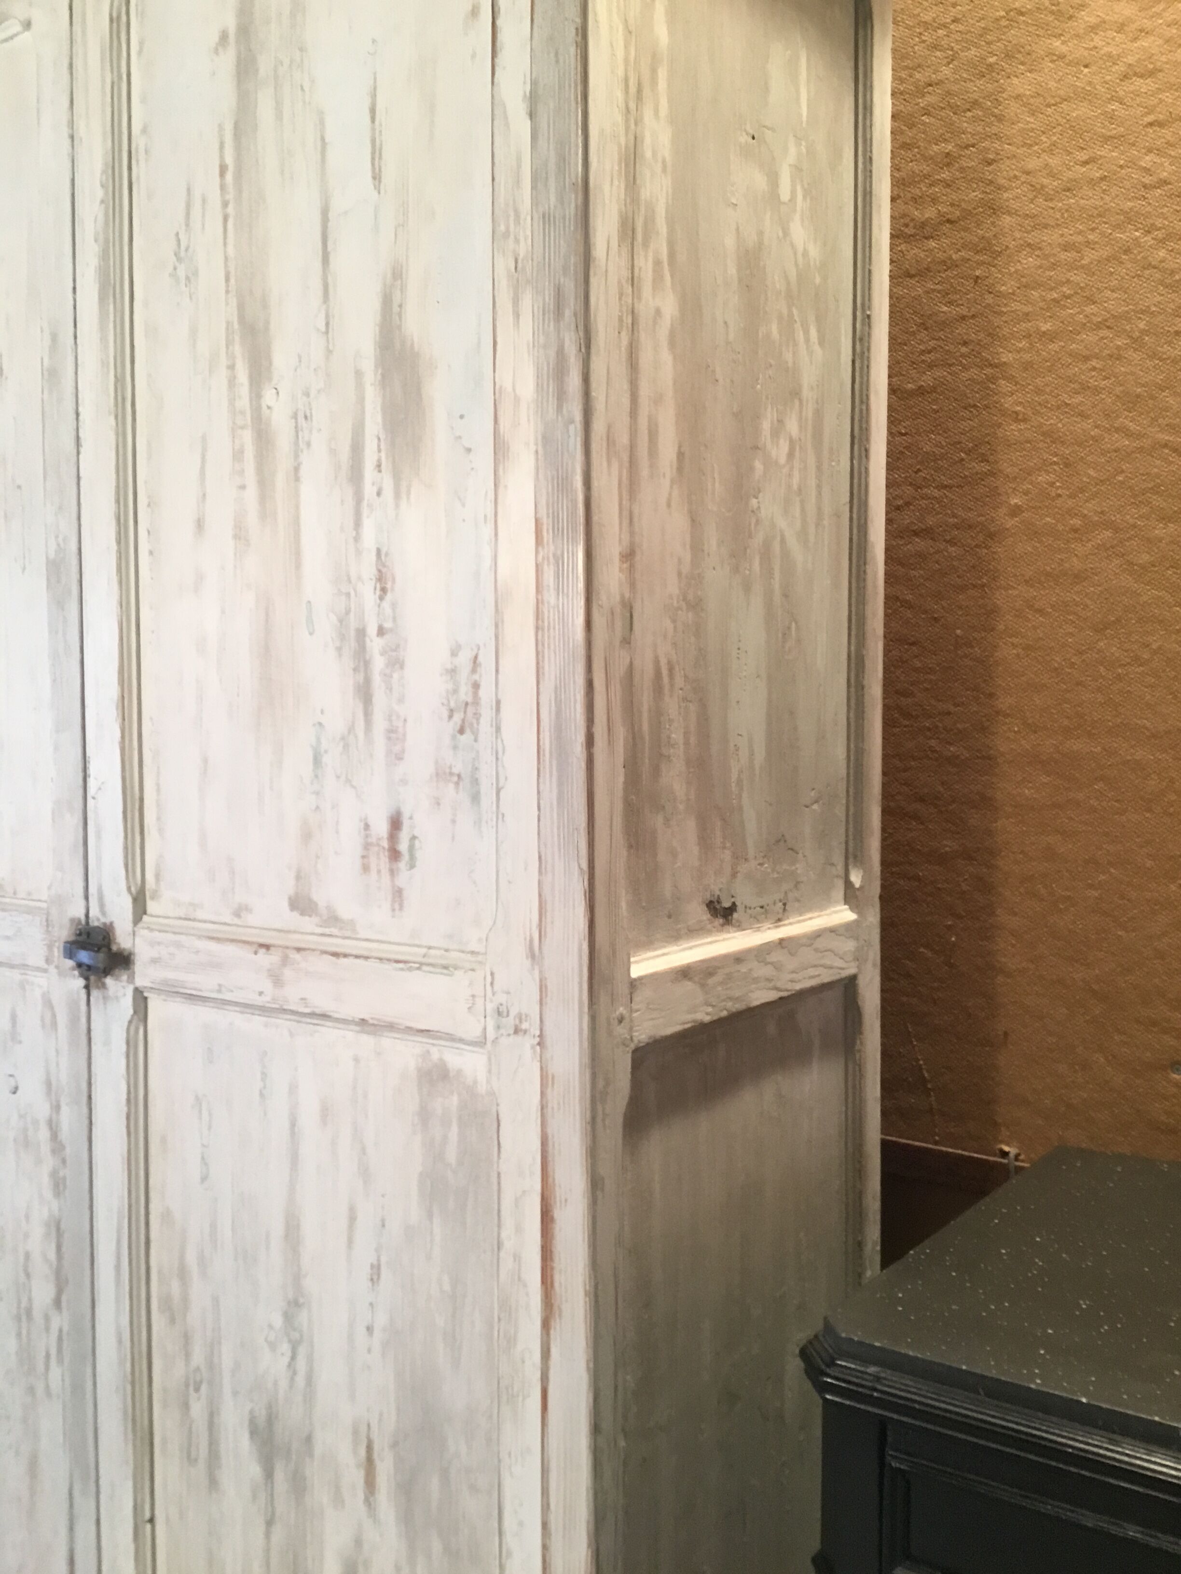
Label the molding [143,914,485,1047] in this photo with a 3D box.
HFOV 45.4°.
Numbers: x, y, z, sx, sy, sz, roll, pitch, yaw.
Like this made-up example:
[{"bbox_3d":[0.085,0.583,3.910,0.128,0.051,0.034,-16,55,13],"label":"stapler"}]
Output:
[{"bbox_3d":[-0.266,0.171,1.290,0.453,0.077,0.025,2,3,35],"label":"molding"}]

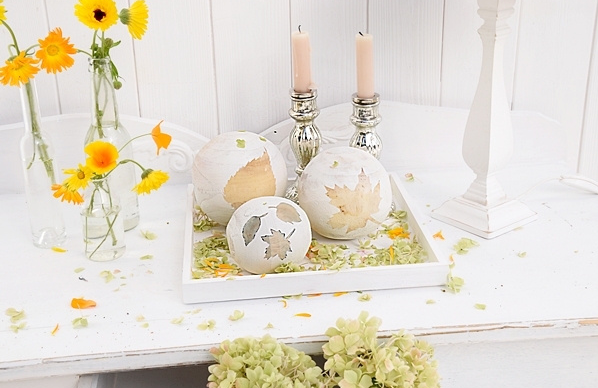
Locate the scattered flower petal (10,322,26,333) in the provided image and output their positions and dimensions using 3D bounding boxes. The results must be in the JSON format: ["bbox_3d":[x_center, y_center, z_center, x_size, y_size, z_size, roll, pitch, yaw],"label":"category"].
[{"bbox_3d":[-0.301,0.144,0.929,0.019,0.006,0.015,-1,24,1],"label":"scattered flower petal"}]

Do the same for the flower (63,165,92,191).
[{"bbox_3d":[-0.270,-0.020,1.052,0.036,0.033,0.016,-3,6,-3],"label":"flower"}]

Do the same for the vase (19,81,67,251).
[{"bbox_3d":[-0.326,-0.042,1.084,0.043,0.224,0.043,-1,24,1],"label":"vase"}]

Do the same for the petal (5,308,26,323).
[{"bbox_3d":[-0.311,0.133,0.948,0.023,0.007,0.019,-1,23,0],"label":"petal"}]

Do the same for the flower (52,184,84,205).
[{"bbox_3d":[-0.281,0.001,1.053,0.040,0.019,0.031,24,6,0],"label":"flower"}]

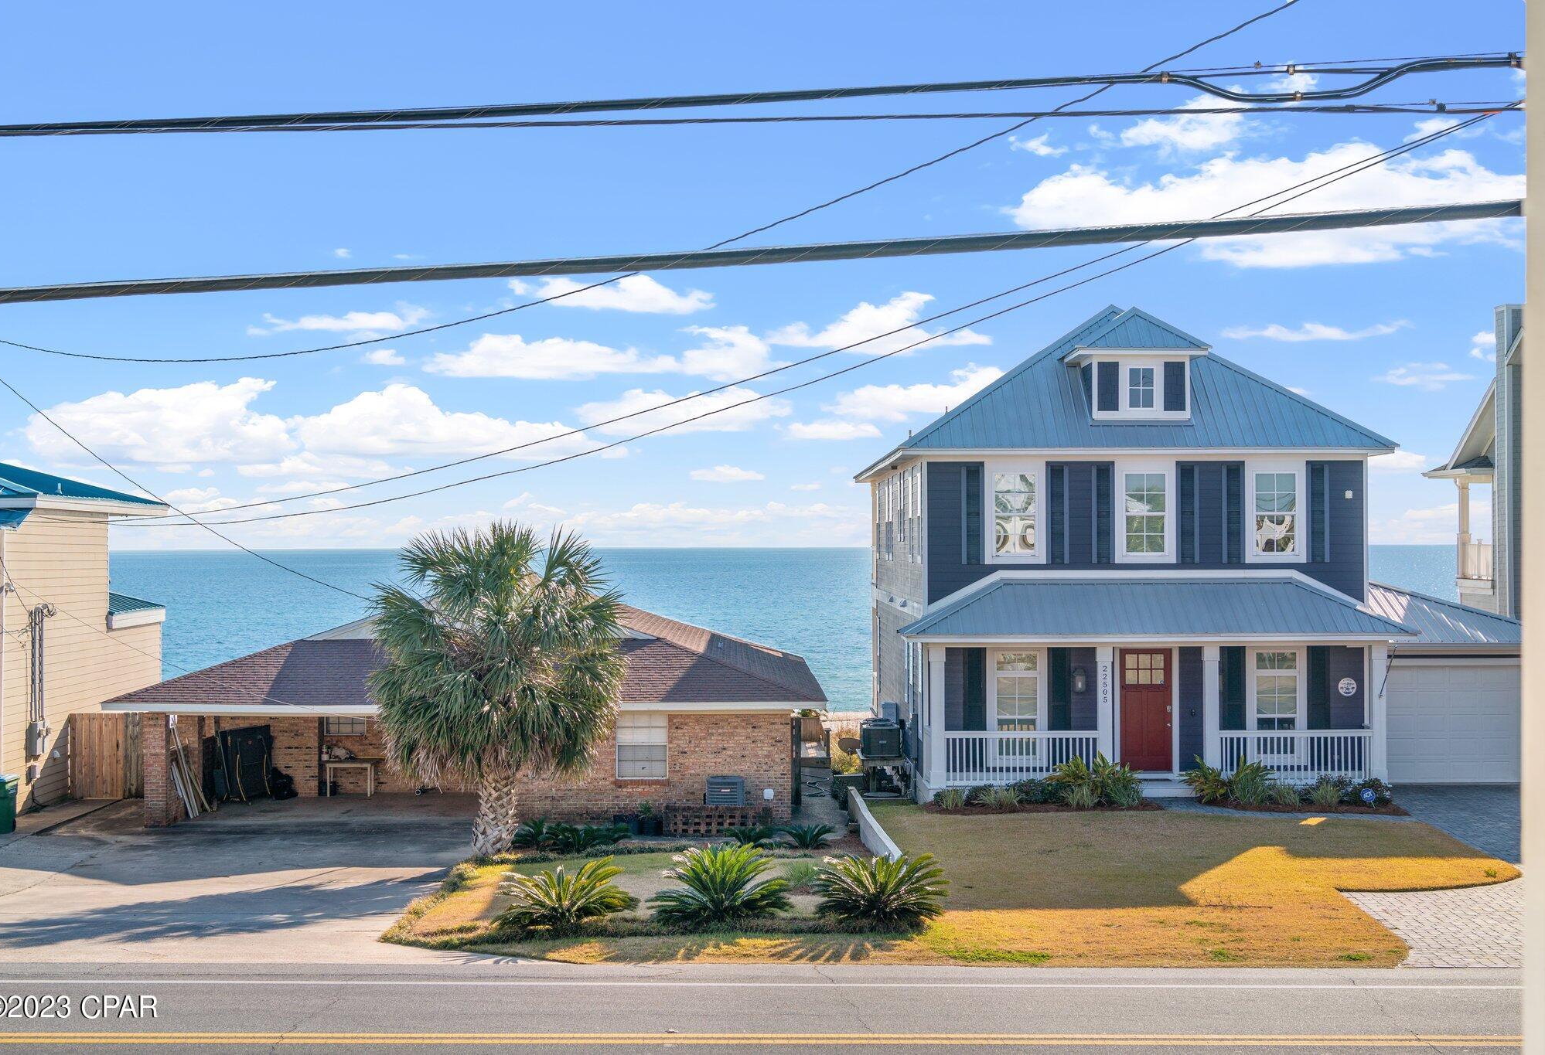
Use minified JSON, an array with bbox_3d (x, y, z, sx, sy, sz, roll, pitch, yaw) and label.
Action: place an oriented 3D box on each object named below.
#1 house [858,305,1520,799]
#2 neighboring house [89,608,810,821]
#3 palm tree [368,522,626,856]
[{"bbox_3d":[9.150,0.210,53.900,13.600,10.100,21.200,0,0,-1],"label":"house"},{"bbox_3d":[-5.750,3.250,50.000,13.300,4.450,16.400,0,0,-1],"label":"neighboring house"},{"bbox_3d":[-4.620,2.700,38.400,4.300,5.600,4.200,0,0,0],"label":"palm tree"}]

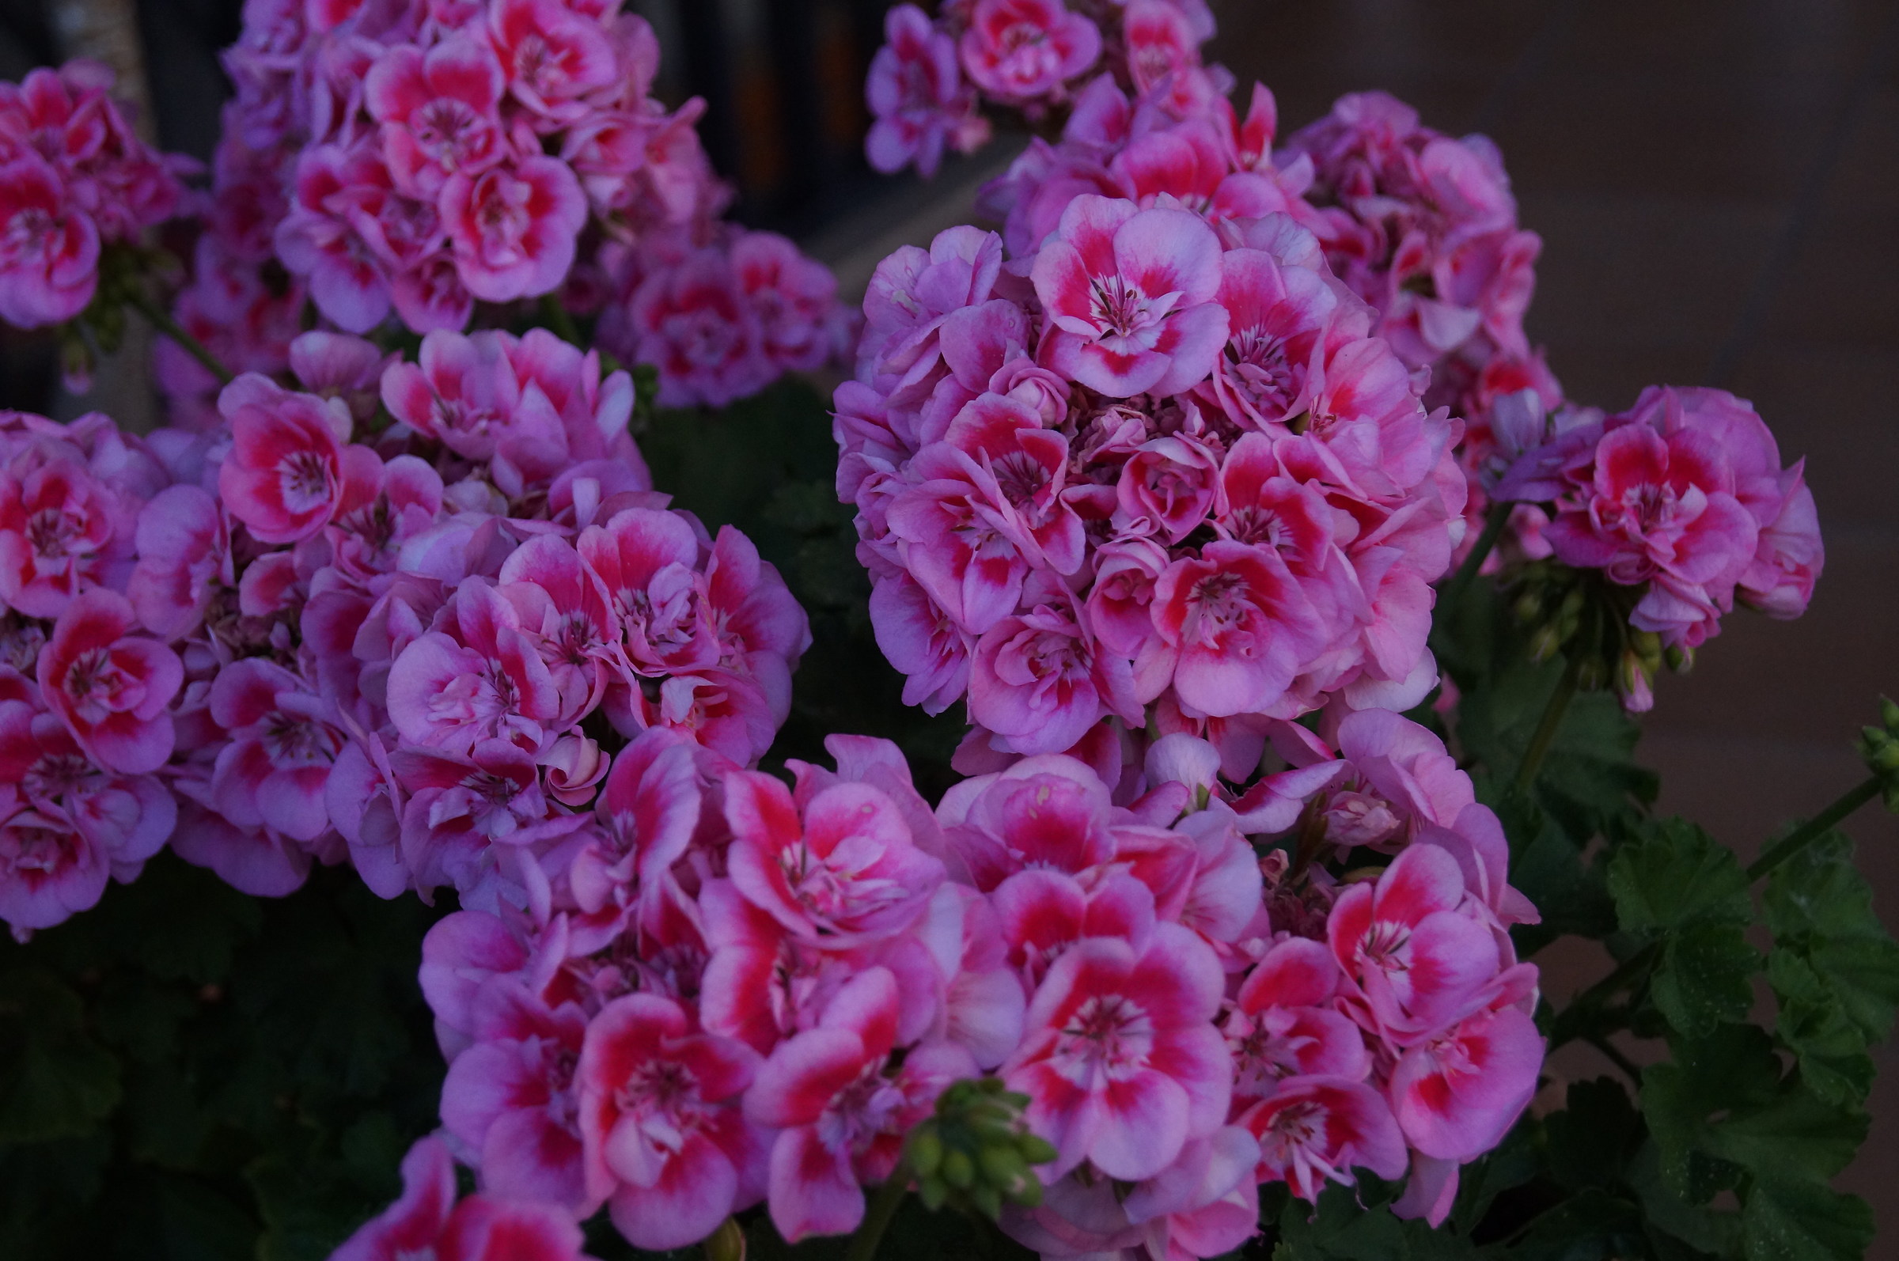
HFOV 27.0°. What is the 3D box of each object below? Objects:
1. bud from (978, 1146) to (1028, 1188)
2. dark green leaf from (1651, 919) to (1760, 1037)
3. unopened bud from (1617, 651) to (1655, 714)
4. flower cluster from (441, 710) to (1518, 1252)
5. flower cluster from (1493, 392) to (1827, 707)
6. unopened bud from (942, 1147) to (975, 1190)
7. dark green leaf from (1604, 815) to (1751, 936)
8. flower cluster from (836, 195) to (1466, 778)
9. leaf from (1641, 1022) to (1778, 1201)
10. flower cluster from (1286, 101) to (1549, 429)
[{"bbox_3d":[0.009,0.088,0.650,0.009,0.006,0.006,41,19,25],"label":"bud"},{"bbox_3d":[0.145,0.067,0.760,0.021,0.024,0.010,1,-9,-6],"label":"dark green leaf"},{"bbox_3d":[0.135,0.010,0.775,0.007,0.013,0.007,-9,15,4],"label":"unopened bud"},{"bbox_3d":[0.004,0.063,0.710,0.200,0.100,0.120,0,25,0],"label":"flower cluster"},{"bbox_3d":[0.141,-0.017,0.785,0.064,0.060,0.062,0,25,0],"label":"flower cluster"},{"bbox_3d":[0.001,0.089,0.650,0.006,0.007,0.006,0,25,0],"label":"unopened bud"},{"bbox_3d":[0.141,0.048,0.765,0.028,0.011,0.024,0,64,0],"label":"dark green leaf"},{"bbox_3d":[0.040,-0.028,0.780,0.122,0.108,0.115,0,25,0],"label":"flower cluster"},{"bbox_3d":[0.145,0.092,0.755,0.026,0.012,0.034,-2,69,5],"label":"leaf"},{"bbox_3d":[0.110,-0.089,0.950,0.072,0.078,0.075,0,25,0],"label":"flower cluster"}]

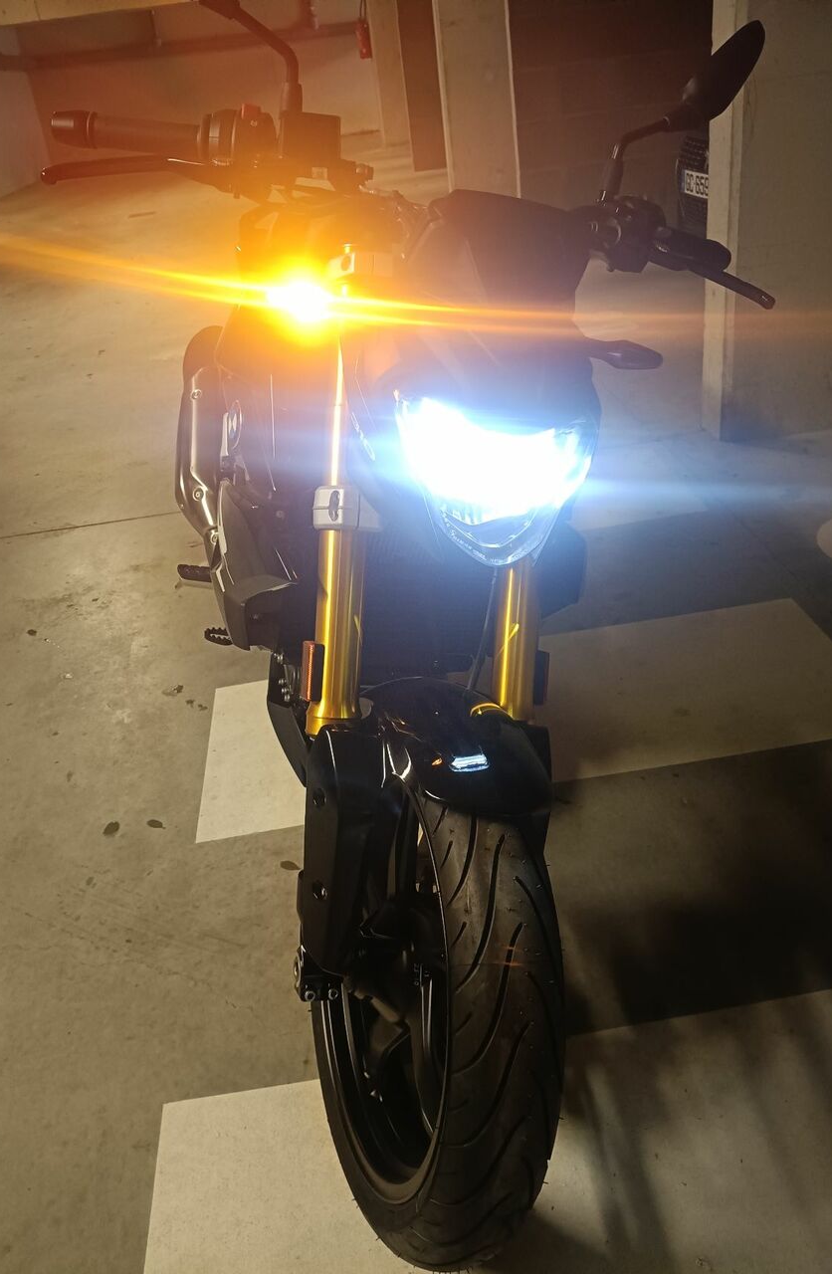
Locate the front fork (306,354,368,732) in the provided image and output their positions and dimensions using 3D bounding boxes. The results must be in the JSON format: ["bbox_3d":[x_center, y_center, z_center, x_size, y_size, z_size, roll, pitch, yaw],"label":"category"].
[{"bbox_3d":[-0.082,-0.107,1.037,0.063,0.428,0.061,3,0,-21],"label":"front fork"}]

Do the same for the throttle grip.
[{"bbox_3d":[-0.292,-0.508,0.968,0.154,0.037,0.037,8,31,2],"label":"throttle grip"}]

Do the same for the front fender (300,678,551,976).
[{"bbox_3d":[0.009,0.204,1.068,0.270,0.328,0.370,3,13,-21],"label":"front fender"}]

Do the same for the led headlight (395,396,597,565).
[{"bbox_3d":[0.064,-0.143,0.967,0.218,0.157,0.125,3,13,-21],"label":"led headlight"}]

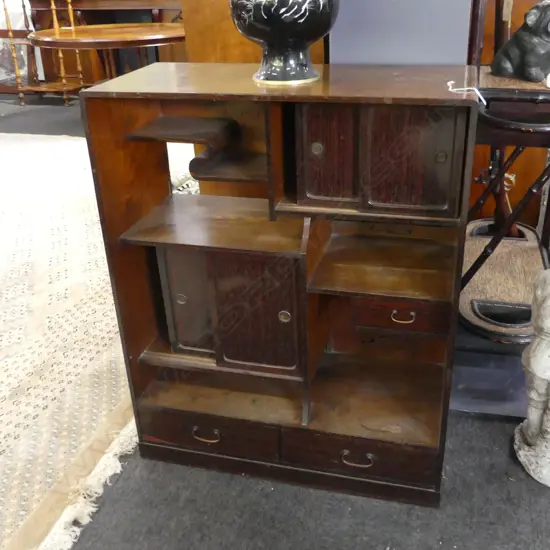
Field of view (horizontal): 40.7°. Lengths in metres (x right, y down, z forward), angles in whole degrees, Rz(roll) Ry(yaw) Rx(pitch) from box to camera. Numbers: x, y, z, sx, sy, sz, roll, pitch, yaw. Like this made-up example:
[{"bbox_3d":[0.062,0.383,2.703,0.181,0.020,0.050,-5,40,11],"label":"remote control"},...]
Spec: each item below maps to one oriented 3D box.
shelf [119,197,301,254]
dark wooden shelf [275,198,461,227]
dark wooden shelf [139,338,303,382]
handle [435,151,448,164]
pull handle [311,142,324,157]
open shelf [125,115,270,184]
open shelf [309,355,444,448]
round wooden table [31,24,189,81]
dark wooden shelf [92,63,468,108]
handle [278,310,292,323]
[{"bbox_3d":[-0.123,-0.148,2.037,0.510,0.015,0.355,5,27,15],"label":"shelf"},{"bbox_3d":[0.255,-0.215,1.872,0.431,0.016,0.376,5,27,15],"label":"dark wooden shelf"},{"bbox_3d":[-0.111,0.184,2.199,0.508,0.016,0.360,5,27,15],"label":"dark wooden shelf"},{"bbox_3d":[0.364,-0.256,1.615,0.029,0.028,0.007,5,27,15],"label":"handle"},{"bbox_3d":[0.097,-0.289,1.704,0.029,0.028,0.007,5,27,15],"label":"pull handle"},{"bbox_3d":[-0.152,-0.344,2.026,0.425,0.117,0.221,5,27,15],"label":"open shelf"},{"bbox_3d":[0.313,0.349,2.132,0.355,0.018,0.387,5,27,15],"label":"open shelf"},{"bbox_3d":[-1.126,-1.354,5.331,1.120,0.740,1.050,-2,26,0],"label":"round wooden table"},{"bbox_3d":[0.035,-0.473,1.817,0.900,0.016,0.408,5,27,15],"label":"dark wooden shelf"},{"bbox_3d":[0.025,0.105,1.905,0.029,0.028,0.007,5,27,15],"label":"handle"}]

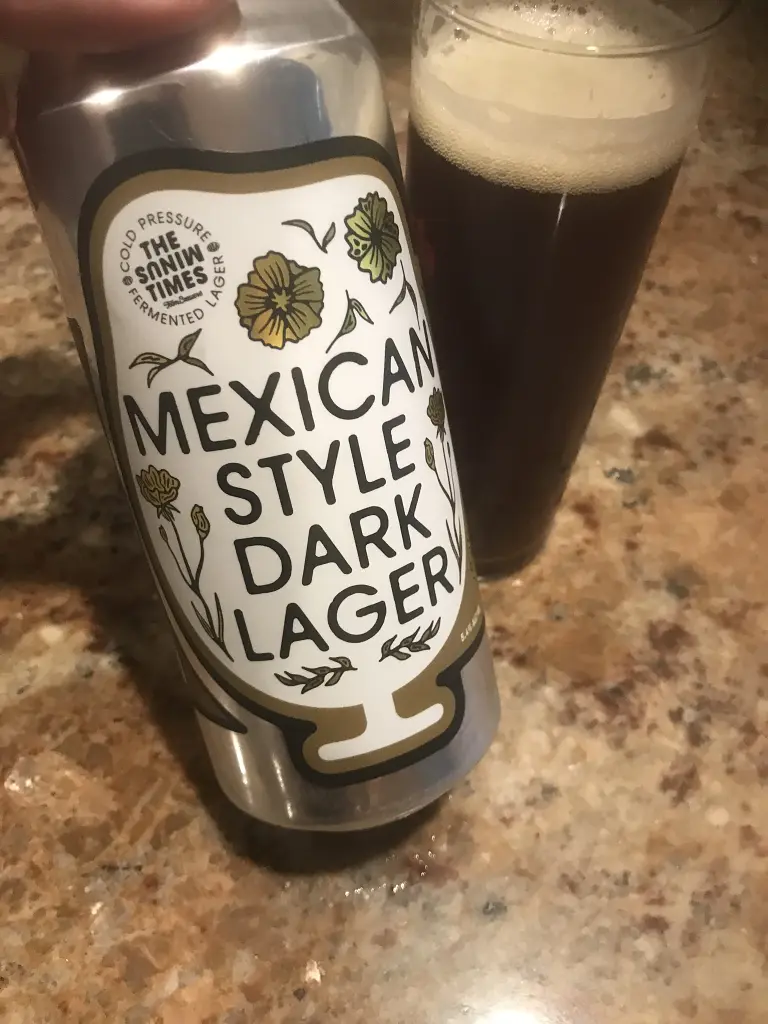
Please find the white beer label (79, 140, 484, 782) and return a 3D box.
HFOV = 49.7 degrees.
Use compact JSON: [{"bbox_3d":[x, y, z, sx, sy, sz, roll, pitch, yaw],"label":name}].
[{"bbox_3d":[-0.012,-0.005,0.149,0.061,0.115,0.021,-17,20,-13],"label":"white beer label"}]

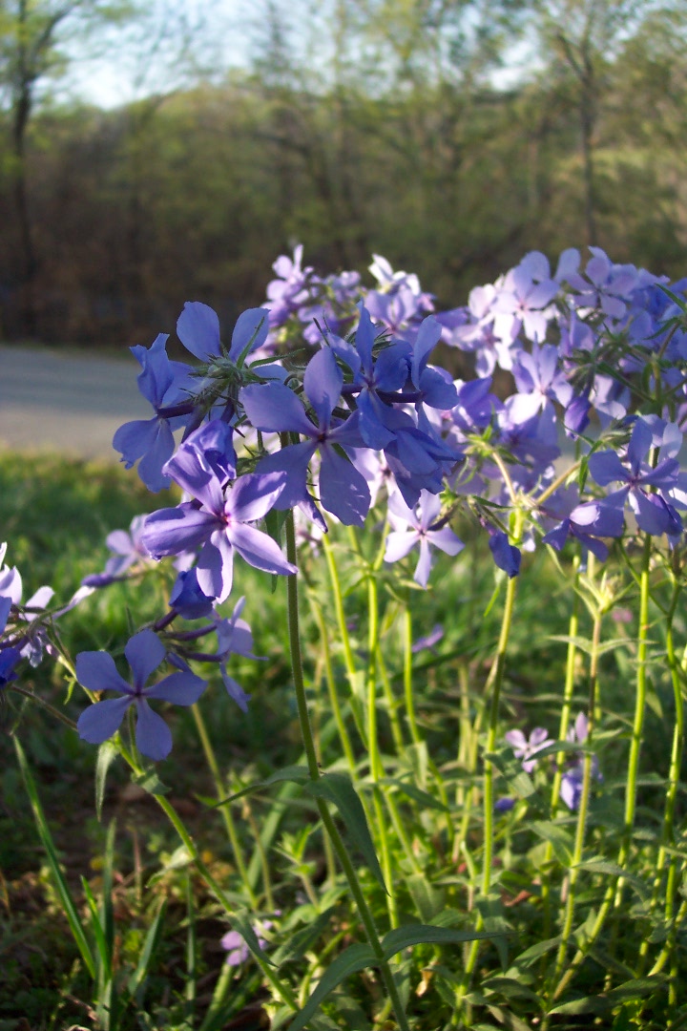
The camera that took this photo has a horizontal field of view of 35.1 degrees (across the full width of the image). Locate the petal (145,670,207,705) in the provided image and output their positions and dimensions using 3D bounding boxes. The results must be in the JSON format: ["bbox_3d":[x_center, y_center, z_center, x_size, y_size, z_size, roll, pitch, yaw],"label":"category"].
[{"bbox_3d":[-0.046,0.048,0.300,0.017,0.010,0.004,-10,0,0],"label":"petal"}]

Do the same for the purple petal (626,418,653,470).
[{"bbox_3d":[0.091,-0.022,0.335,0.009,0.017,0.004,9,14,20],"label":"purple petal"}]

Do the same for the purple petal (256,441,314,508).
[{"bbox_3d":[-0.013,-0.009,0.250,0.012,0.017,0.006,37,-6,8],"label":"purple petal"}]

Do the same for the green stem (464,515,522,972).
[{"bbox_3d":[0.050,0.082,0.370,0.008,0.170,0.006,4,10,0],"label":"green stem"}]

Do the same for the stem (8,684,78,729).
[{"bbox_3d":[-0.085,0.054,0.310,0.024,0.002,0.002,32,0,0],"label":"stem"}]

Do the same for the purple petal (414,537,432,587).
[{"bbox_3d":[0.031,0.018,0.420,0.007,0.020,0.006,1,-9,11],"label":"purple petal"}]

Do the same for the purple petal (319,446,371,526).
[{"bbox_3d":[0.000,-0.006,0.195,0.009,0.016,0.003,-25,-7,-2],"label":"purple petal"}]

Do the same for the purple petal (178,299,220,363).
[{"bbox_3d":[-0.034,-0.046,0.270,0.011,0.016,0.004,-23,16,7],"label":"purple petal"}]

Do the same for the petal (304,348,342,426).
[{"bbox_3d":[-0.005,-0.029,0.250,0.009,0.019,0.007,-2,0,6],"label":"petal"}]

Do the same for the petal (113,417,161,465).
[{"bbox_3d":[-0.049,-0.018,0.260,0.013,0.010,0.007,-30,-13,0],"label":"petal"}]

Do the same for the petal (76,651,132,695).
[{"bbox_3d":[-0.054,0.036,0.245,0.015,0.009,0.003,28,-2,4],"label":"petal"}]

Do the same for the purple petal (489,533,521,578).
[{"bbox_3d":[0.055,0.013,0.370,0.009,0.017,0.009,-27,0,0],"label":"purple petal"}]

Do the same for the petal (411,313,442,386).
[{"bbox_3d":[0.020,-0.040,0.262,0.005,0.017,0.011,0,17,-37],"label":"petal"}]

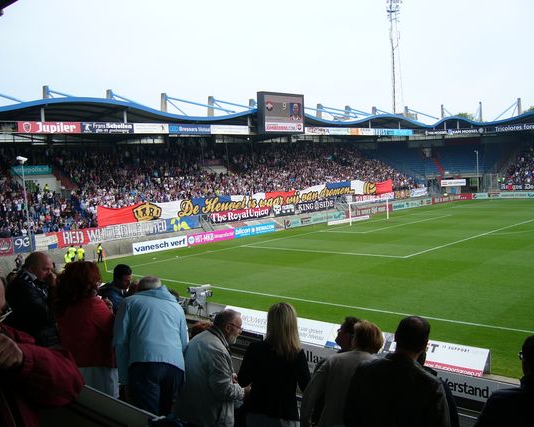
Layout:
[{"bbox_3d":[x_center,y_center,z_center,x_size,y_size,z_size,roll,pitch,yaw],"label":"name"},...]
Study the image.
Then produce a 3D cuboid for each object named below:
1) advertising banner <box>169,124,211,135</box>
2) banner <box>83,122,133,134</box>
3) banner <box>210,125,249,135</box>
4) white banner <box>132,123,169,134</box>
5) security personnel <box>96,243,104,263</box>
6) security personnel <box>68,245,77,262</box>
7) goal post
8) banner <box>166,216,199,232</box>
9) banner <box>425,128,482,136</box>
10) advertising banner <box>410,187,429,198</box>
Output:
[{"bbox_3d":[-7.569,-8.357,57.133,0.150,1.040,5.292,1,6,44],"label":"advertising banner"},{"bbox_3d":[-13.889,-7.497,50.599,0.150,1.040,5.158,1,6,44],"label":"banner"},{"bbox_3d":[-3.861,-8.861,60.966,0.150,1.040,5.423,1,6,44],"label":"banner"},{"bbox_3d":[-10.751,-7.924,53.844,0.150,1.040,3.918,1,6,44],"label":"white banner"},{"bbox_3d":[-13.667,3.165,47.052,0.400,1.660,0.500,1,6,44],"label":"security personnel"},{"bbox_3d":[-15.368,3.326,45.293,0.420,1.780,0.550,1,6,44],"label":"security personnel"},{"bbox_3d":[10.725,-0.244,67.588,3.100,2.520,7.500,1,6,44],"label":"goal post"},{"bbox_3d":[-8.211,0.998,55.844,0.100,1.220,4.067,1,6,44],"label":"banner"},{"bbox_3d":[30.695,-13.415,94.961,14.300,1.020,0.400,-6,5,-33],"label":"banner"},{"bbox_3d":[23.410,-3.233,88.531,0.100,1.080,5.254,1,6,44],"label":"advertising banner"}]

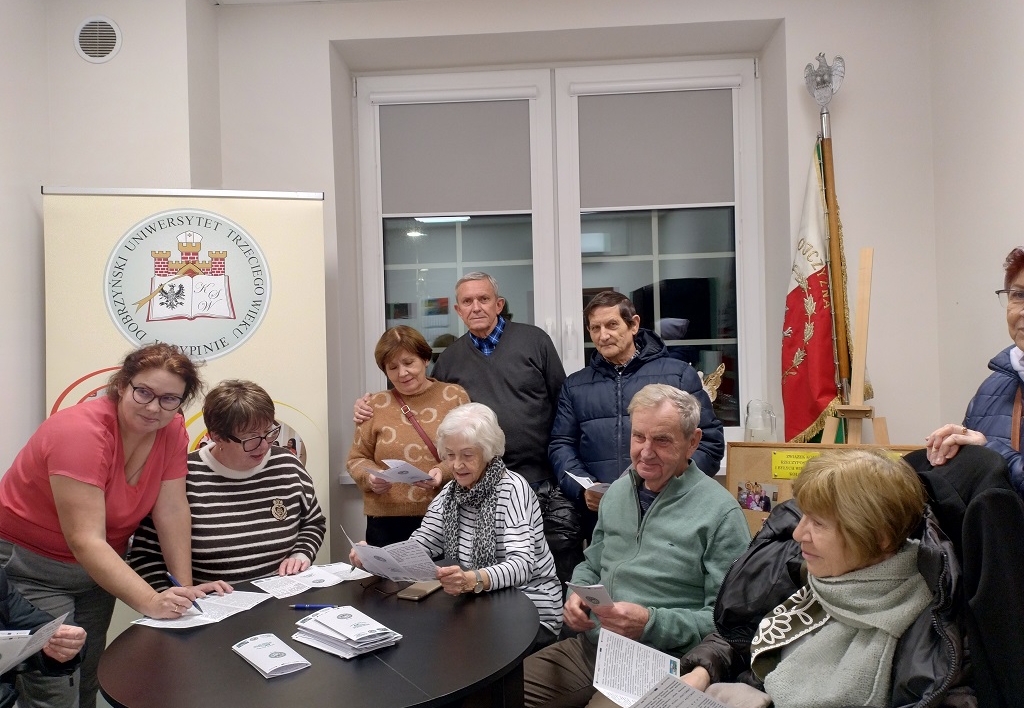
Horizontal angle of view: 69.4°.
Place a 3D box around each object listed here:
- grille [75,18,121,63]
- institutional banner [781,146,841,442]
[{"bbox_3d":[-1.585,-1.201,2.828,0.183,0.183,0.020,-1,0,3],"label":"grille"},{"bbox_3d":[1.134,-0.211,2.760,0.250,1.160,0.160,-3,-4,17],"label":"institutional banner"}]

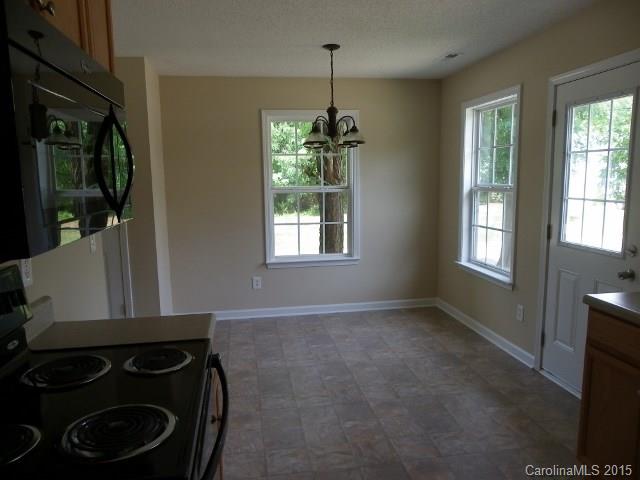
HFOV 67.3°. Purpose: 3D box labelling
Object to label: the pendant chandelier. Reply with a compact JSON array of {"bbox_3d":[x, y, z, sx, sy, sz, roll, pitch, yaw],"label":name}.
[{"bbox_3d":[0.109,-1.093,3.709,0.490,0.761,0.490,-2,8,-9],"label":"pendant chandelier"}]

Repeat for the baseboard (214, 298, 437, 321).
[{"bbox_3d":[-0.037,0.751,5.155,2.748,0.091,0.015,-2,8,-9],"label":"baseboard"}]

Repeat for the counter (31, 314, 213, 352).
[{"bbox_3d":[-0.713,0.352,1.757,0.635,0.040,0.318,-2,8,-9],"label":"counter"}]

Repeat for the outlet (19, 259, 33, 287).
[{"bbox_3d":[-1.031,0.103,1.696,0.010,0.116,0.076,-2,8,-9],"label":"outlet"}]

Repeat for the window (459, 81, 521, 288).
[{"bbox_3d":[1.494,-0.461,4.227,0.110,1.577,0.975,-2,8,-9],"label":"window"}]

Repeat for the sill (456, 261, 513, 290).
[{"bbox_3d":[1.491,0.309,4.333,0.110,0.063,1.010,-2,8,-9],"label":"sill"}]

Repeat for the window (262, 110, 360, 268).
[{"bbox_3d":[-0.077,-0.527,5.028,0.995,1.602,0.110,-2,8,-9],"label":"window"}]

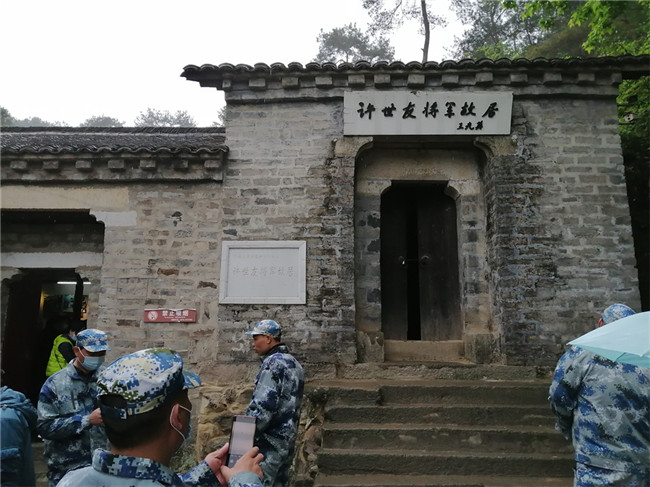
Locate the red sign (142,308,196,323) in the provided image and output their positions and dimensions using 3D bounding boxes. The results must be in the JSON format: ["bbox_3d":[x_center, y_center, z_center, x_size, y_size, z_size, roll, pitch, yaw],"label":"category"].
[{"bbox_3d":[-1.708,0.799,5.396,0.575,0.148,0.020,-1,-10,0],"label":"red sign"}]

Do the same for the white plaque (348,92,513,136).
[{"bbox_3d":[1.181,-1.486,5.577,1.914,0.487,0.050,-1,6,0],"label":"white plaque"}]

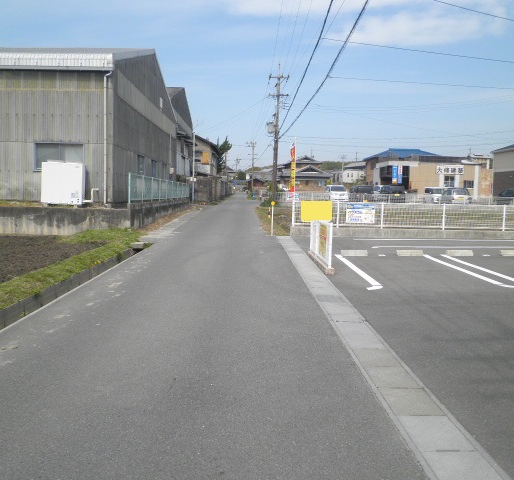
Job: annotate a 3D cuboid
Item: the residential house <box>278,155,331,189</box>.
[{"bbox_3d":[7.905,-10.601,80.000,9.000,7.000,8.500,1,6,1],"label":"residential house"}]

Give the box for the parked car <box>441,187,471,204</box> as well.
[{"bbox_3d":[16.900,-3.628,41.000,1.480,1.520,3.400,1,6,4],"label":"parked car"}]

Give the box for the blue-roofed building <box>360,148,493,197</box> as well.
[{"bbox_3d":[20.100,-7.718,58.500,13.800,6.500,10.500,1,6,0],"label":"blue-roofed building"}]

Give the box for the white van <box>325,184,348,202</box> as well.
[{"bbox_3d":[7.750,-4.486,46.800,1.680,1.630,4.300,1,6,2],"label":"white van"}]

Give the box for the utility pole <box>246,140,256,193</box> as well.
[{"bbox_3d":[-1.340,-13.659,92.000,1.700,10.600,0.600,1,6,0],"label":"utility pole"}]

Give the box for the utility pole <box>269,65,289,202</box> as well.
[{"bbox_3d":[1.864,-9.503,43.700,1.750,12.500,0.800,1,6,0],"label":"utility pole"}]

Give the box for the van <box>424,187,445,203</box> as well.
[{"bbox_3d":[17.550,-4.329,47.700,1.500,1.750,3.500,2,6,7],"label":"van"}]

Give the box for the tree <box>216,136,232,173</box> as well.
[{"bbox_3d":[-5.492,-12.243,80.000,2.700,9.800,2.600,1,6,0],"label":"tree"}]

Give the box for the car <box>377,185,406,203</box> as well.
[{"bbox_3d":[12.250,-4.102,43.800,1.480,1.680,3.400,1,6,3],"label":"car"}]

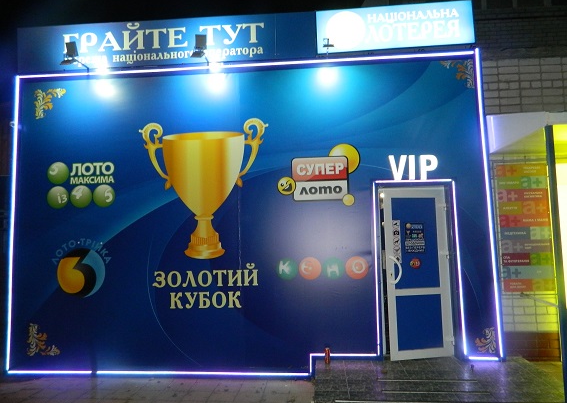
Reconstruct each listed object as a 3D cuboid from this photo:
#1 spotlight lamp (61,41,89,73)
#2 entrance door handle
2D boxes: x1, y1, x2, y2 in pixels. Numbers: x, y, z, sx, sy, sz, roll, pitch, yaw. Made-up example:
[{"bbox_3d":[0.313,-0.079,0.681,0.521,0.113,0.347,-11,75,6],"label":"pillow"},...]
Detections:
[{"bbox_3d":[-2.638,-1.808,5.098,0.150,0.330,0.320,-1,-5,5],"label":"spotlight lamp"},{"bbox_3d":[1.340,0.818,4.890,0.120,0.335,0.085,0,-5,-10],"label":"entrance door handle"}]

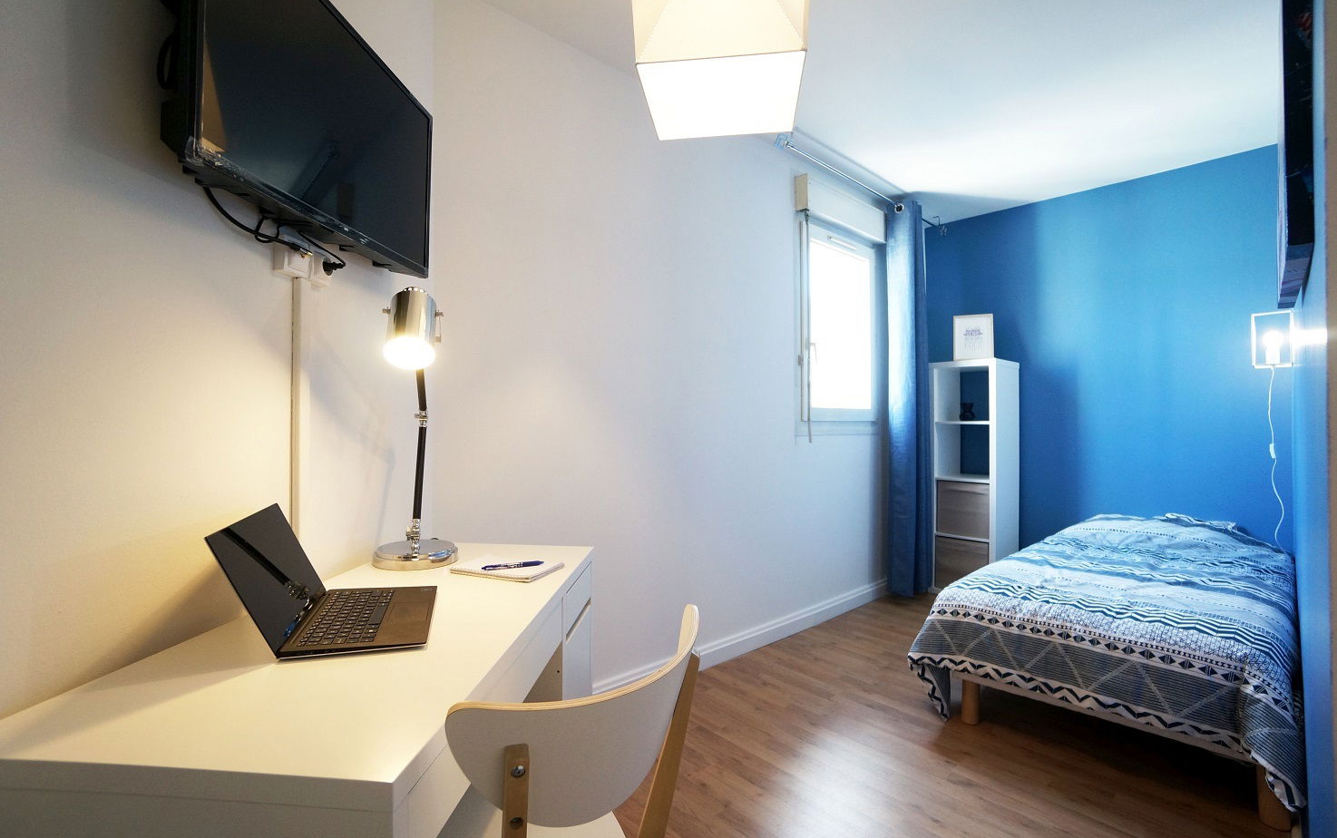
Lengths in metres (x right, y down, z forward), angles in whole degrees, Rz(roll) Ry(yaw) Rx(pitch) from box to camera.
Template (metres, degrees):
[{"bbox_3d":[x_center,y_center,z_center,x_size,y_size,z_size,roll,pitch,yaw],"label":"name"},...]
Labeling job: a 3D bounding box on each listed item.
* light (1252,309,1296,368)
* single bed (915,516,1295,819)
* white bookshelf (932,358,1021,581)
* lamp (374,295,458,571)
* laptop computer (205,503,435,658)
[{"bbox_3d":[2.688,-0.357,2.474,0.100,0.235,0.120,0,0,-41],"label":"light"},{"bbox_3d":[1.985,0.778,2.388,1.930,0.510,0.990,0,0,-41],"label":"single bed"},{"bbox_3d":[1.965,0.380,3.598,0.390,1.470,0.420,0,0,-41],"label":"white bookshelf"},{"bbox_3d":[-0.643,0.010,1.415,0.210,0.690,0.250,0,0,-18],"label":"lamp"},{"bbox_3d":[-0.566,0.263,0.971,0.284,0.195,0.304,0,0,-19],"label":"laptop computer"}]

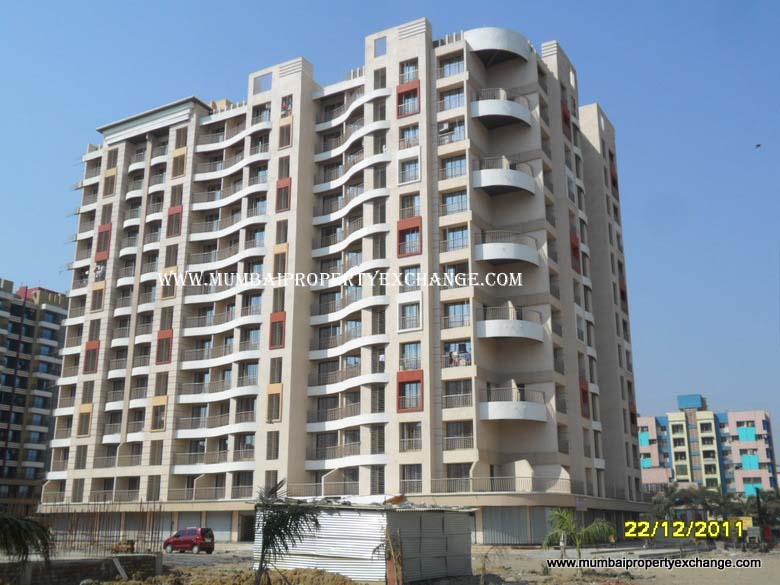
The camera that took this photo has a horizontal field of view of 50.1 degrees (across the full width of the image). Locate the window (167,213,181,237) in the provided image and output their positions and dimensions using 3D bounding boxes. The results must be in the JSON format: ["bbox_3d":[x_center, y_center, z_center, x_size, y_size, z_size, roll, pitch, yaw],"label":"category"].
[{"bbox_3d":[-19.509,-6.082,75.418,1.450,2.200,0.200,-9,-19,29],"label":"window"}]

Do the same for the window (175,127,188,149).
[{"bbox_3d":[-20.069,-14.877,80.629,1.430,2.100,0.180,-9,-19,28],"label":"window"}]

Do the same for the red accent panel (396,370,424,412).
[{"bbox_3d":[1.491,7.161,60.169,2.140,2.976,0.220,-9,-18,29],"label":"red accent panel"}]

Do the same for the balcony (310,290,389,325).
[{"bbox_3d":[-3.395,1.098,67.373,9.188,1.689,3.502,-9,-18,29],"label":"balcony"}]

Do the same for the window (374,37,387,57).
[{"bbox_3d":[-0.746,-20.493,69.781,1.123,1.665,0.217,-9,-19,28],"label":"window"}]

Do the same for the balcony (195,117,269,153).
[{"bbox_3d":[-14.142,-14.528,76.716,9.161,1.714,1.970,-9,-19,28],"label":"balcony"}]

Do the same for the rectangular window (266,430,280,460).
[{"bbox_3d":[-9.238,12.185,66.149,1.143,2.194,0.206,-9,-18,29],"label":"rectangular window"}]

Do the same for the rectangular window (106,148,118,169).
[{"bbox_3d":[-28.194,-13.570,84.974,1.420,2.200,0.180,-9,-19,28],"label":"rectangular window"}]

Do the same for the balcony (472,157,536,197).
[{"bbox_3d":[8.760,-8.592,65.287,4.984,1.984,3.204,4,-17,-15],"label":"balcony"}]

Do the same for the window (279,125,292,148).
[{"bbox_3d":[-8.940,-13.357,71.252,1.200,2.050,0.200,-9,-19,29],"label":"window"}]

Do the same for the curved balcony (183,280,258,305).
[{"bbox_3d":[-14.244,0.155,72.143,9.200,0.850,1.800,-9,-19,29],"label":"curved balcony"}]

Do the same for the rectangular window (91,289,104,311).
[{"bbox_3d":[-27.683,0.762,79.078,1.450,2.049,0.150,-9,-18,28],"label":"rectangular window"}]

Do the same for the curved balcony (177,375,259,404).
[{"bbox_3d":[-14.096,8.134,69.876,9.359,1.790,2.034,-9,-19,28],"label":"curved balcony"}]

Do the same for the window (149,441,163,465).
[{"bbox_3d":[-19.875,13.698,71.189,1.399,2.078,0.197,-9,-19,28],"label":"window"}]

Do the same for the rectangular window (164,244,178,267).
[{"bbox_3d":[-19.872,-3.291,76.142,1.418,2.068,0.197,-9,-19,28],"label":"rectangular window"}]

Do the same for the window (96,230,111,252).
[{"bbox_3d":[-28.251,-5.018,82.494,1.530,2.130,0.180,-9,-19,28],"label":"window"}]

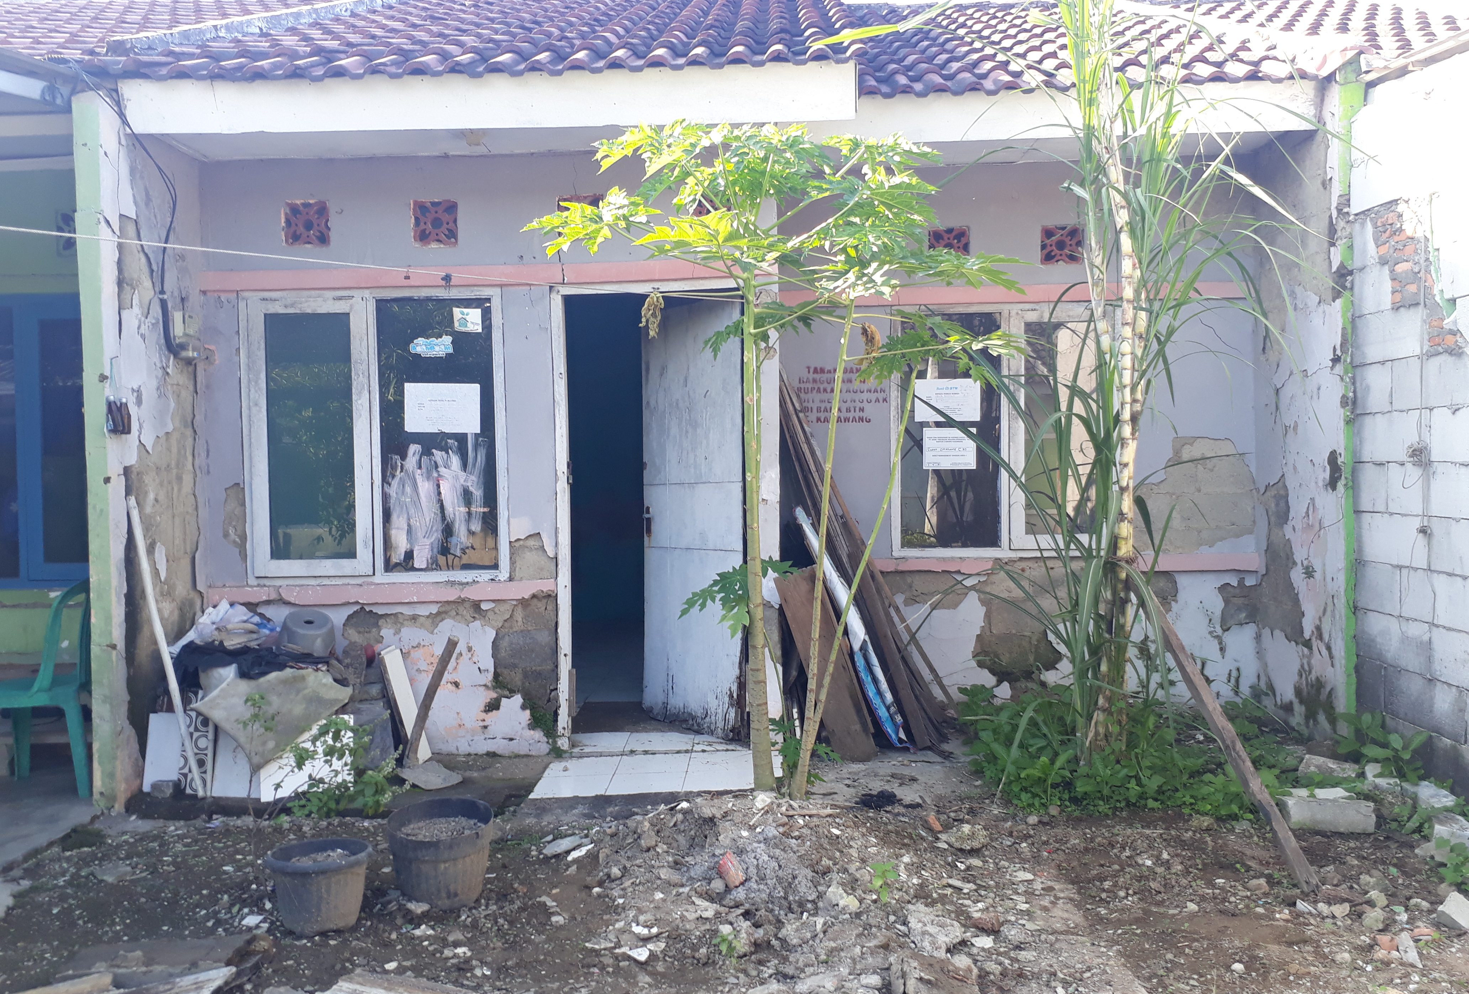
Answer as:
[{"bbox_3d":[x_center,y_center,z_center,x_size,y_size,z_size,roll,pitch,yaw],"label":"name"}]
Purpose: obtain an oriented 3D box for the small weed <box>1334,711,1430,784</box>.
[{"bbox_3d":[2.577,1.002,4.553,0.347,0.292,0.300,-1,1,0],"label":"small weed"}]

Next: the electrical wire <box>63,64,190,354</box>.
[{"bbox_3d":[-2.442,-1.111,4.577,0.180,1.020,0.640,-1,1,0],"label":"electrical wire"}]

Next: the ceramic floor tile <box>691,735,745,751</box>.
[{"bbox_3d":[-0.063,1.108,5.187,0.240,0.012,0.290,-1,1,0],"label":"ceramic floor tile"}]

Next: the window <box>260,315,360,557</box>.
[{"bbox_3d":[-1.865,-0.263,5.042,0.381,1.085,0.050,-1,1,0],"label":"window"}]

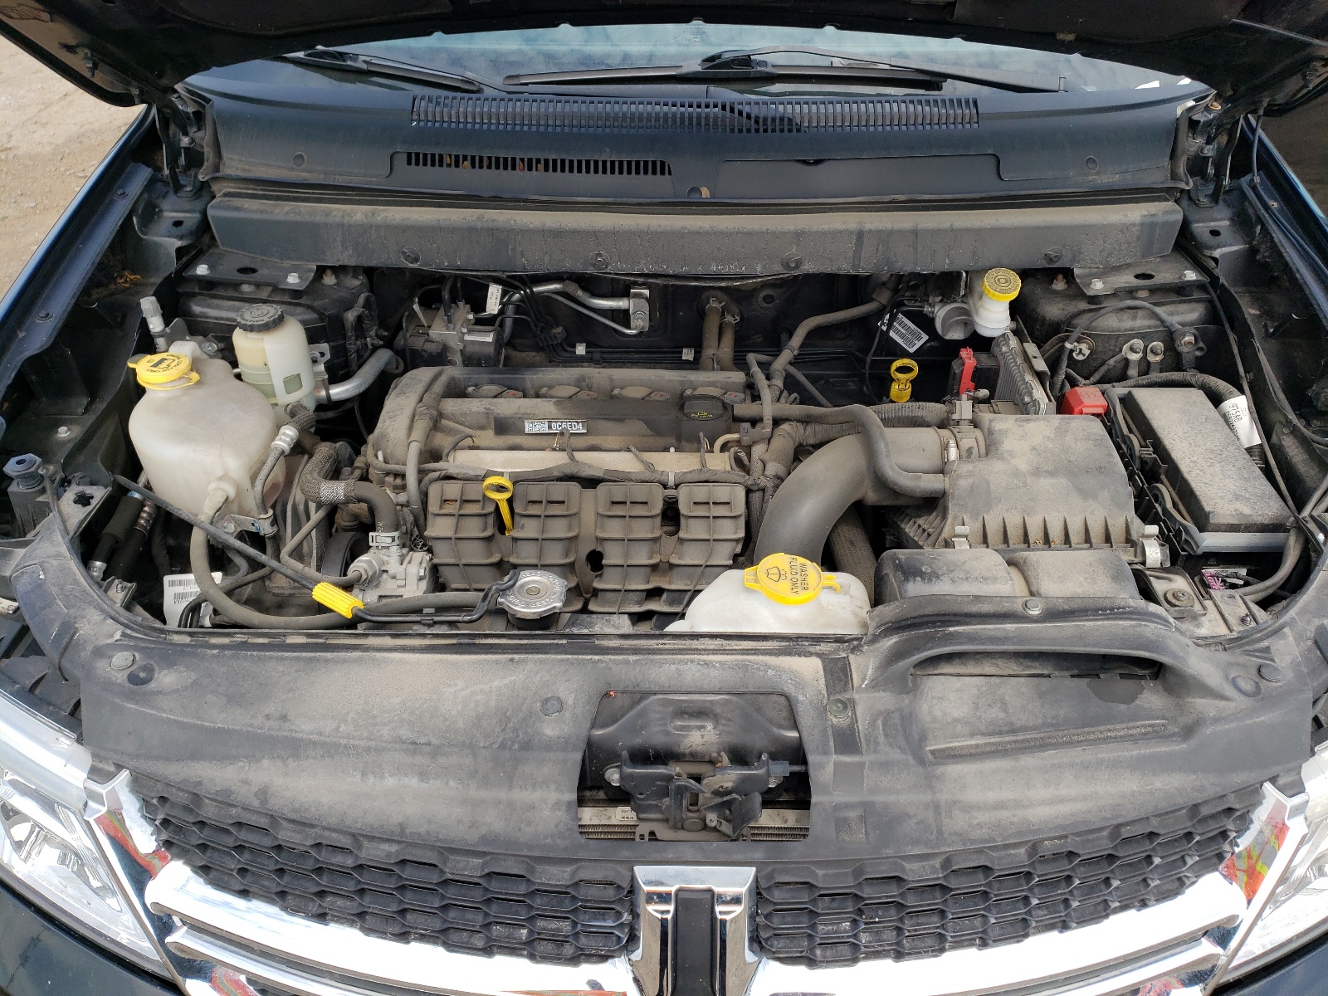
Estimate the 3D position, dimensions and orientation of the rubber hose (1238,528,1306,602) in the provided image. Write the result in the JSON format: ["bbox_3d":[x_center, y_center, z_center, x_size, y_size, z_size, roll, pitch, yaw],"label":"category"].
[{"bbox_3d":[0.642,0.082,1.051,0.061,0.064,0.054,1,38,1],"label":"rubber hose"}]

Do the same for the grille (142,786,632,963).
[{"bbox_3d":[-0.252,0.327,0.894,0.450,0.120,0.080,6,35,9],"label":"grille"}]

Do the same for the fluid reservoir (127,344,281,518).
[{"bbox_3d":[-0.554,-0.082,1.209,0.156,0.187,0.158,1,38,1],"label":"fluid reservoir"}]

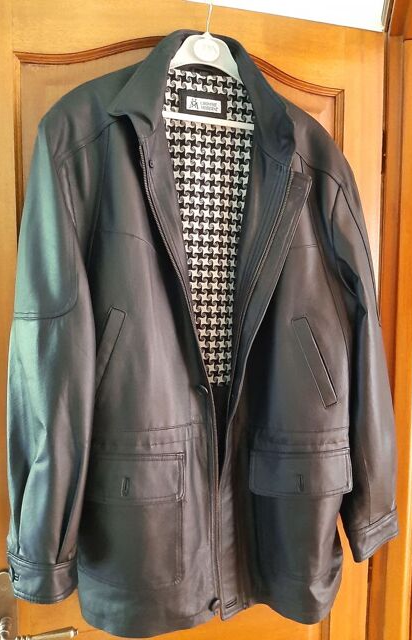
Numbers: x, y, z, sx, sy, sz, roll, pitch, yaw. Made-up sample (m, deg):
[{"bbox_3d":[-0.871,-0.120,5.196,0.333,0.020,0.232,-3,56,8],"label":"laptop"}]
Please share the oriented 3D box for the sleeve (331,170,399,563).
[{"bbox_3d":[0.271,0.079,0.830,0.120,0.655,0.145,-5,6,-14],"label":"sleeve"}]

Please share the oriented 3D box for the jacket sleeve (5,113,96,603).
[{"bbox_3d":[-0.216,0.053,0.670,0.125,0.660,0.145,-1,5,-15],"label":"jacket sleeve"}]

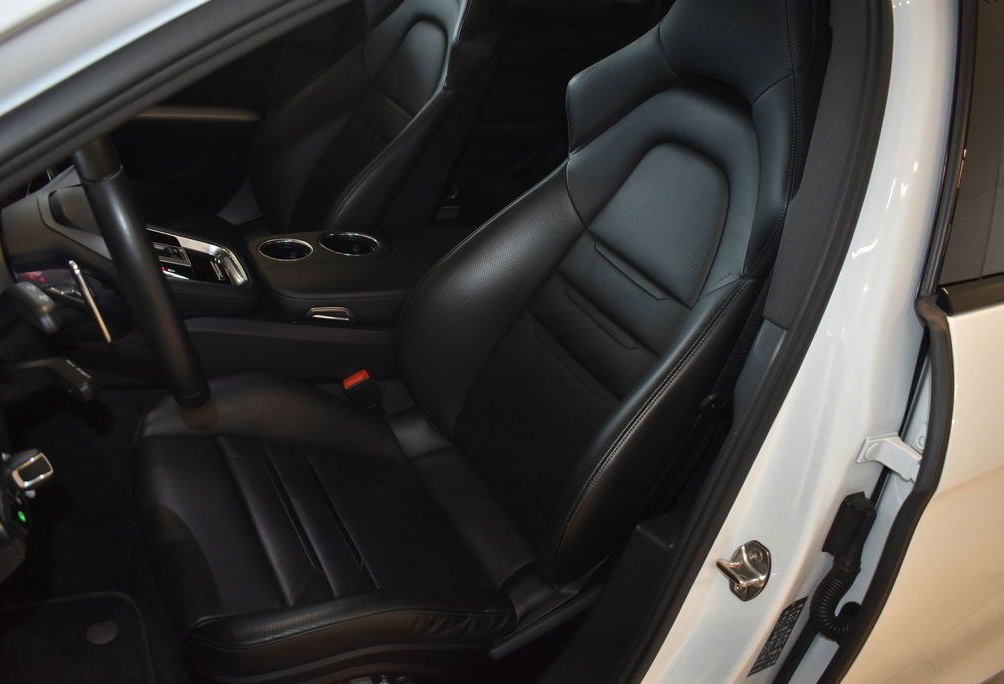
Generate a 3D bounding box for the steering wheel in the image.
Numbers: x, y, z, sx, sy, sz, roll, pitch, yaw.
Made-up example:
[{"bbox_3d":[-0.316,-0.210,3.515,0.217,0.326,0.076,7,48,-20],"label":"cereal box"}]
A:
[{"bbox_3d":[-0.361,-0.089,0.774,0.085,0.370,0.370,-23,40,-19],"label":"steering wheel"}]

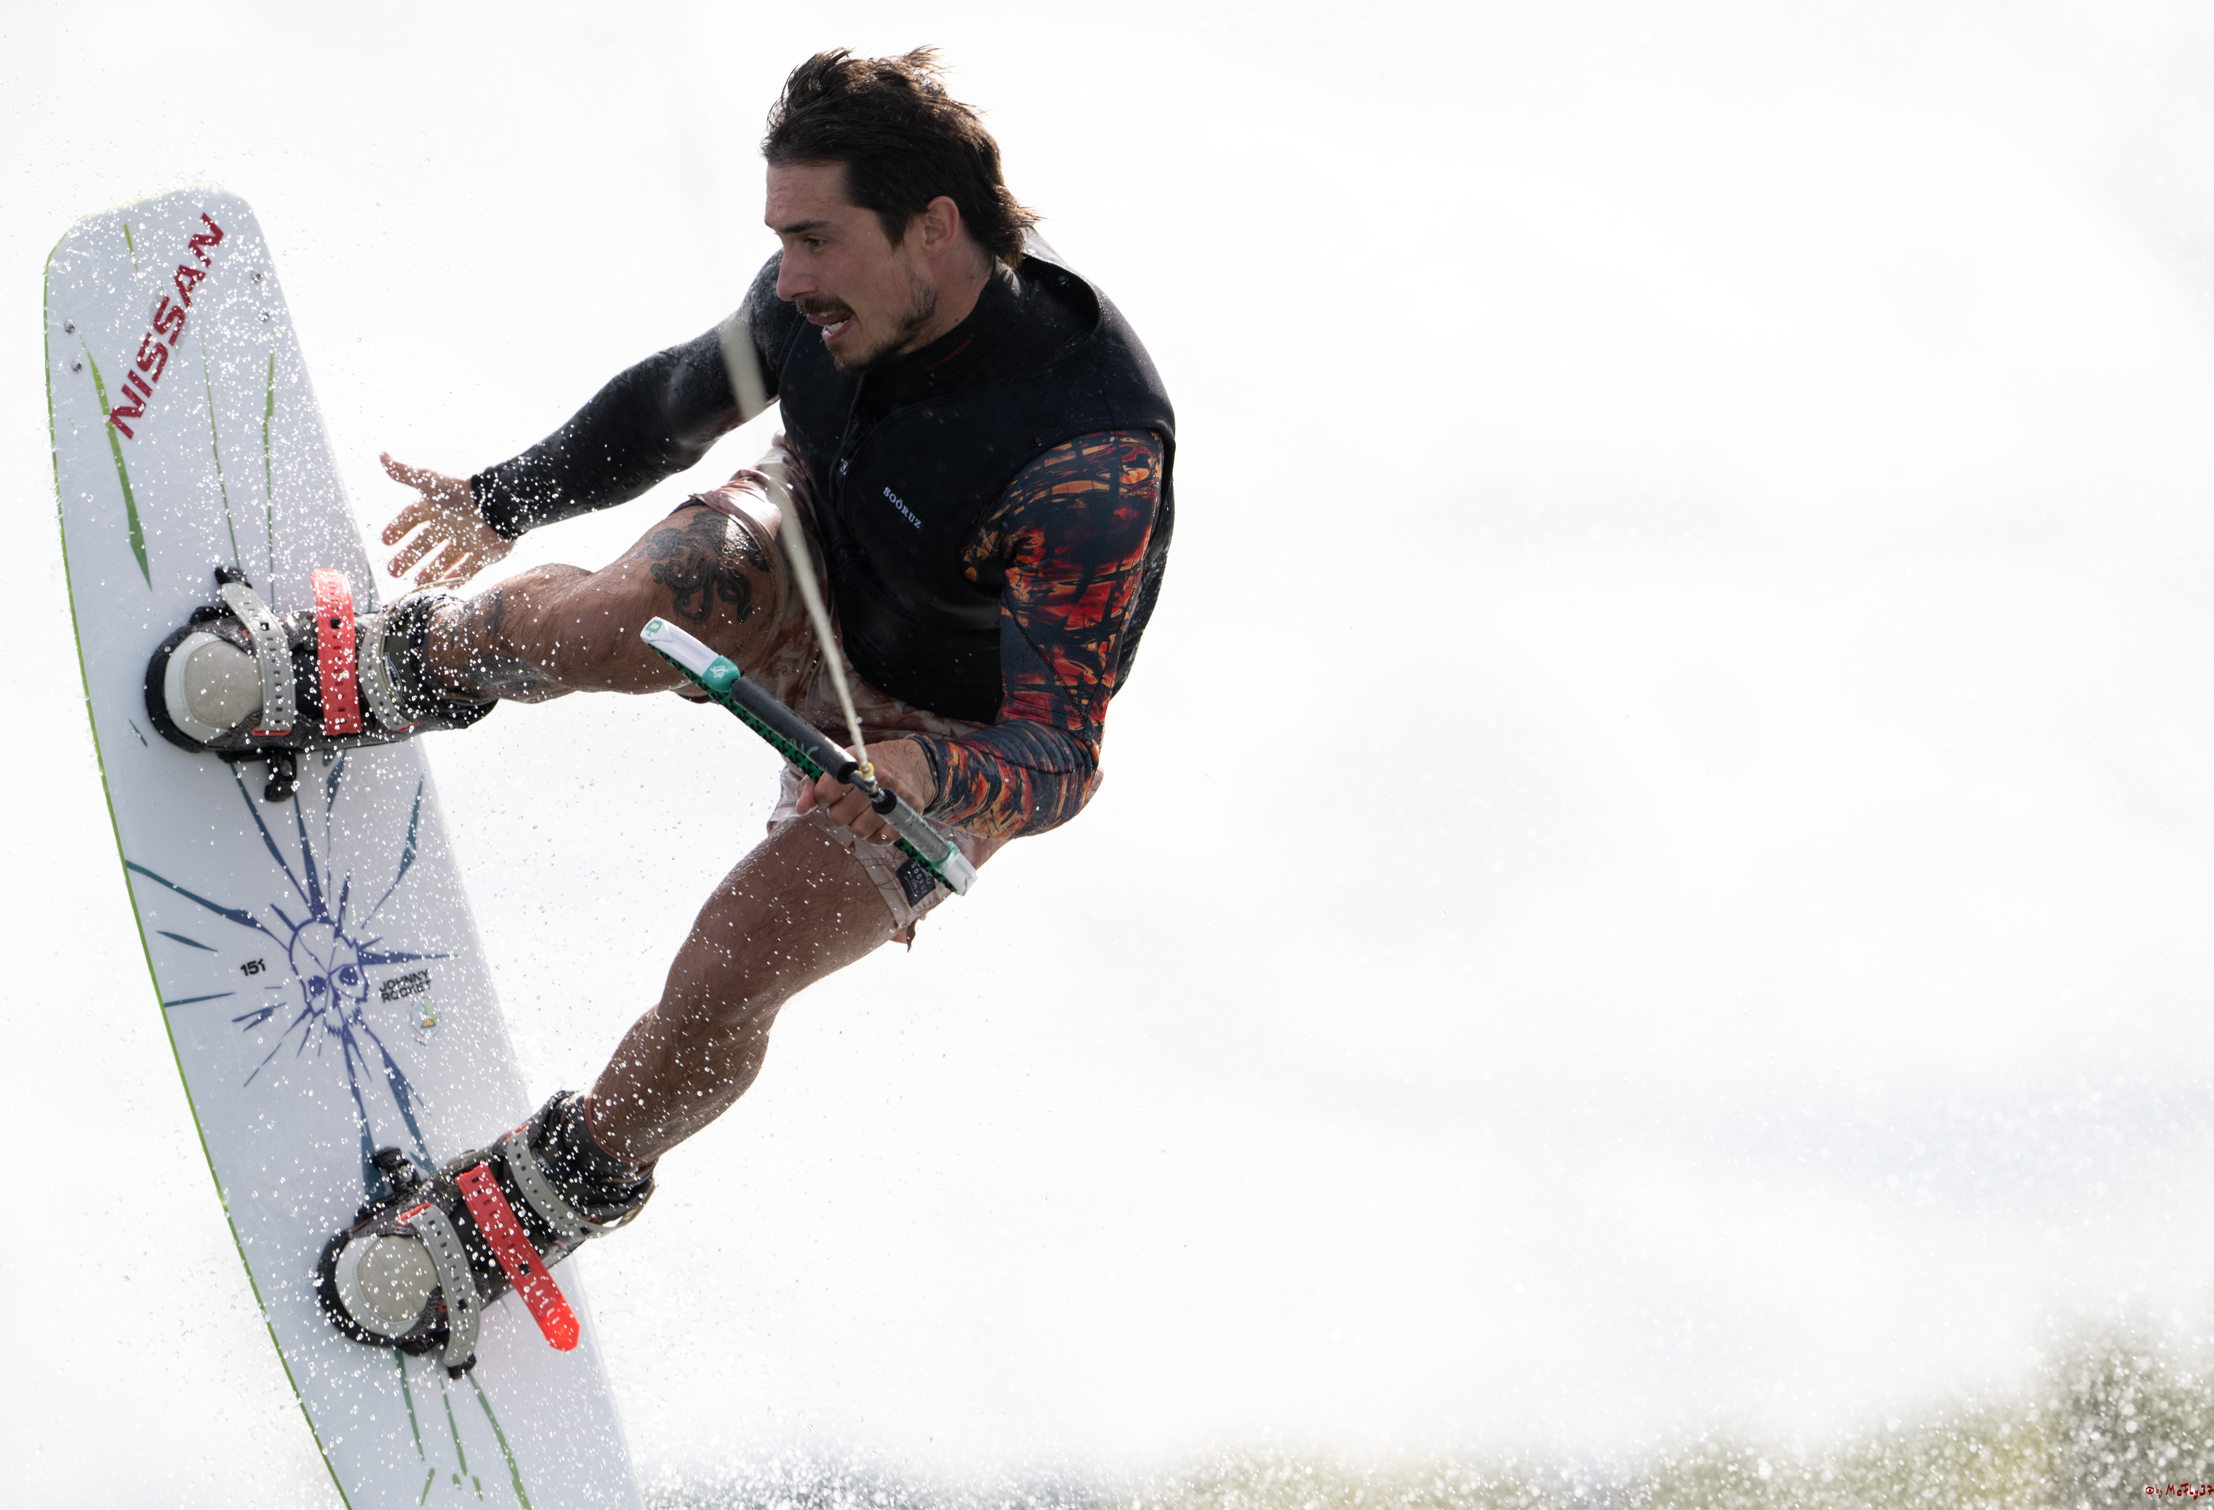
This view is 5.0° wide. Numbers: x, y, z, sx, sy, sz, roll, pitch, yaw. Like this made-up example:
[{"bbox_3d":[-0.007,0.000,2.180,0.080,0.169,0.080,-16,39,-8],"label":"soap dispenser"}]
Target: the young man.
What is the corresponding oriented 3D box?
[{"bbox_3d":[-0.321,-0.043,23.026,0.920,1.240,0.740,15,16,42],"label":"young man"}]

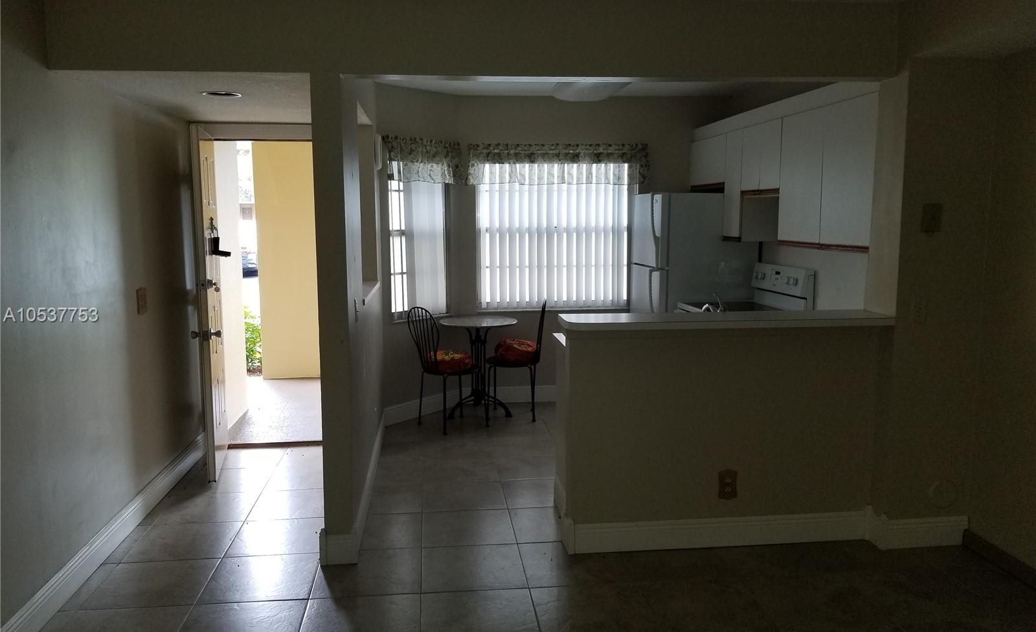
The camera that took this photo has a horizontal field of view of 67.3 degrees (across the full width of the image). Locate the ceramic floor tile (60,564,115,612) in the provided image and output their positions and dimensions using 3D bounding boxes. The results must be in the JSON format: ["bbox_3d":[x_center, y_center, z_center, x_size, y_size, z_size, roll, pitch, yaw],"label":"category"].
[{"bbox_3d":[-1.807,1.144,3.288,0.081,0.012,0.439,-1,8,-6],"label":"ceramic floor tile"}]

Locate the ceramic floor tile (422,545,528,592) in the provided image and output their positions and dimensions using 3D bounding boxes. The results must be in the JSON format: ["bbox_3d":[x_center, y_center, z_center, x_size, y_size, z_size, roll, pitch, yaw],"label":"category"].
[{"bbox_3d":[-0.199,1.110,3.425,0.441,0.009,0.438,-1,7,-7],"label":"ceramic floor tile"}]

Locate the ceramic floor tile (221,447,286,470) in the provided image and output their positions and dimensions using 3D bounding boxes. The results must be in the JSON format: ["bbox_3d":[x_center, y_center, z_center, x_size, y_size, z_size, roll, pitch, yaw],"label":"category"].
[{"bbox_3d":[-1.755,0.926,5.030,0.432,0.010,0.437,-1,7,-6],"label":"ceramic floor tile"}]

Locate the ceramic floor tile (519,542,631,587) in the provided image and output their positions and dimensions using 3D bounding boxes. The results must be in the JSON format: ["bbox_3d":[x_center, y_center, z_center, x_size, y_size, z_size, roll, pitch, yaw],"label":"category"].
[{"bbox_3d":[0.243,1.104,3.476,0.441,0.009,0.438,-1,7,-7],"label":"ceramic floor tile"}]

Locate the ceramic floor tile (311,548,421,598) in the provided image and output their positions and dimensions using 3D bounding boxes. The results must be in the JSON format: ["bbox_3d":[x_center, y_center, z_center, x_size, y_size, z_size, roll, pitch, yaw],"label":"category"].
[{"bbox_3d":[-0.641,1.116,3.375,0.441,0.009,0.438,-1,7,-7],"label":"ceramic floor tile"}]

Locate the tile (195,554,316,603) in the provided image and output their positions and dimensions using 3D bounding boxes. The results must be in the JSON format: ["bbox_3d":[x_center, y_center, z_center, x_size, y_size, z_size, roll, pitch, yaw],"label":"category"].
[{"bbox_3d":[-1.100,1.138,3.374,0.450,0.010,0.450,-1,7,-7],"label":"tile"}]

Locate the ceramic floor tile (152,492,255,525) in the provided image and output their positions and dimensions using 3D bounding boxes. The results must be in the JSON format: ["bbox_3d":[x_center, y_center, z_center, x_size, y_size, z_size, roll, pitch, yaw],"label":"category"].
[{"bbox_3d":[-1.651,1.034,4.200,0.450,0.010,0.450,-1,7,-7],"label":"ceramic floor tile"}]

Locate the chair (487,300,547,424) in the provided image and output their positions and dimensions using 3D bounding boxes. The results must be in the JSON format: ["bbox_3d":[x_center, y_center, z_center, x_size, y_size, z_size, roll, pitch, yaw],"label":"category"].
[{"bbox_3d":[-0.011,0.330,6.047,0.460,0.905,0.400,0,7,4],"label":"chair"}]

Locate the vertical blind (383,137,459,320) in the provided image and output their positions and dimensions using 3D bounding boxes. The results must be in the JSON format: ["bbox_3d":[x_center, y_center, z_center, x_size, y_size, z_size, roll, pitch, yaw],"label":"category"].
[{"bbox_3d":[-0.708,-0.649,5.794,0.100,1.288,0.656,7,10,40],"label":"vertical blind"}]

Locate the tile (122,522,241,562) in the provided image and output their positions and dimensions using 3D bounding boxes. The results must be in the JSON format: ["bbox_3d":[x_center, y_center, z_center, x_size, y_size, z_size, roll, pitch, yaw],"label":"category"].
[{"bbox_3d":[-1.593,1.084,3.749,0.450,0.012,0.439,-1,8,-6],"label":"tile"}]

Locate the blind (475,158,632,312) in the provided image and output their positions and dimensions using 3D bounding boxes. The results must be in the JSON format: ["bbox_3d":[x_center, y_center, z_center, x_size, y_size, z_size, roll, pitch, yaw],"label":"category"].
[{"bbox_3d":[0.328,-0.666,6.441,1.348,1.256,0.080,-1,7,-6],"label":"blind"}]

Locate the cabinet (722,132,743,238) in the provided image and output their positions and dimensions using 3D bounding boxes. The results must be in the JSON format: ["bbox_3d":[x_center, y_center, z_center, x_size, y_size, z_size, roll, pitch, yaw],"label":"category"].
[{"bbox_3d":[1.693,-0.935,5.552,0.320,0.757,0.318,-1,7,-6],"label":"cabinet"}]

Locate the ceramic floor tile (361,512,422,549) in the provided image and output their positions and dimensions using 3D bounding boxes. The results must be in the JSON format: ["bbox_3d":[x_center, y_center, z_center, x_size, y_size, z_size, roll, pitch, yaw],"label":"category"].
[{"bbox_3d":[-0.614,1.062,3.821,0.284,0.009,0.438,-1,7,-7],"label":"ceramic floor tile"}]

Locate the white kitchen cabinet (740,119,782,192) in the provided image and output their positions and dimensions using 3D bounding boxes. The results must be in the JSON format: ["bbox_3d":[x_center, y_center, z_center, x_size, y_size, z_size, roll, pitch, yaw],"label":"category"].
[{"bbox_3d":[1.750,-1.036,5.135,0.316,0.452,0.605,-1,7,-7],"label":"white kitchen cabinet"}]

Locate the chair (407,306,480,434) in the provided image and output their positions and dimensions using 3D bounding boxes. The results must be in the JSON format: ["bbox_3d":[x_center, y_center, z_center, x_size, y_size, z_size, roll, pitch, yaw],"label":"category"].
[{"bbox_3d":[-0.513,0.375,5.806,0.485,0.908,0.410,-5,9,-37],"label":"chair"}]

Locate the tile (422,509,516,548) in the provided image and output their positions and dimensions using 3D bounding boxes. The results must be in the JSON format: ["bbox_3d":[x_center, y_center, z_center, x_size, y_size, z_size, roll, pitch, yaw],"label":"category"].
[{"bbox_3d":[-0.253,1.073,3.916,0.450,0.010,0.450,-1,7,-7],"label":"tile"}]

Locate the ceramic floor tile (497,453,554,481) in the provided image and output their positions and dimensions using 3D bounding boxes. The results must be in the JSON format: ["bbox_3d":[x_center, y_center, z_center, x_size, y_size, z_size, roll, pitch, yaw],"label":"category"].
[{"bbox_3d":[0.097,0.948,4.816,0.450,0.012,0.439,-1,8,-6],"label":"ceramic floor tile"}]

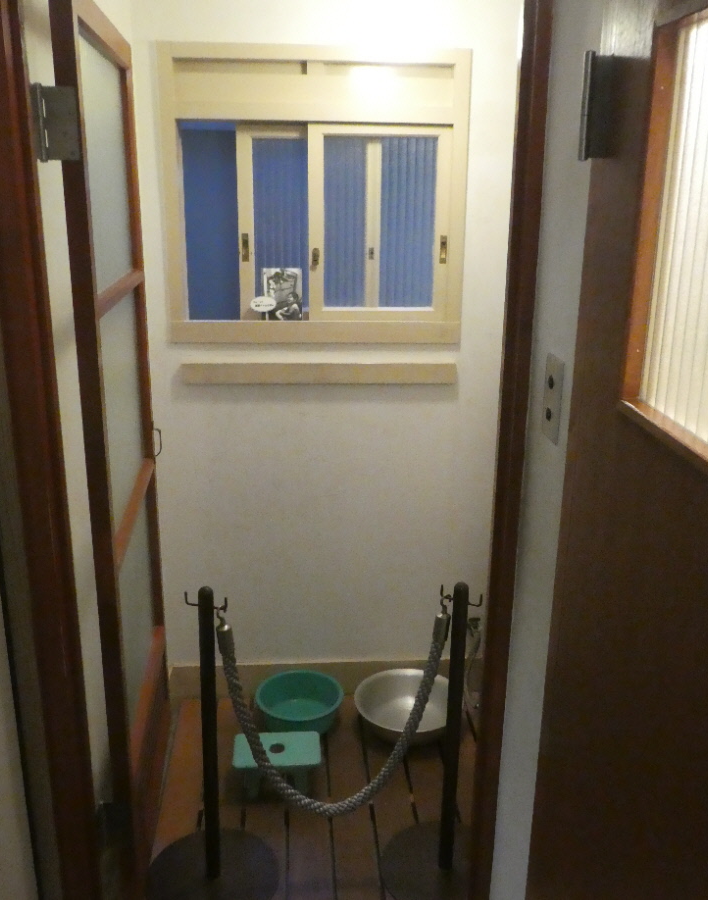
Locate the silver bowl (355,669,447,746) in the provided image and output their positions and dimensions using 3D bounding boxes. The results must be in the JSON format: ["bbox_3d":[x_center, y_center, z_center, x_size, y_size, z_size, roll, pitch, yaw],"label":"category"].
[{"bbox_3d":[0.165,0.771,2.447,0.329,0.093,0.329,1,16,0],"label":"silver bowl"}]

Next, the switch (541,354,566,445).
[{"bbox_3d":[0.286,-0.075,1.210,0.012,0.120,0.072,0,16,-4],"label":"switch"}]

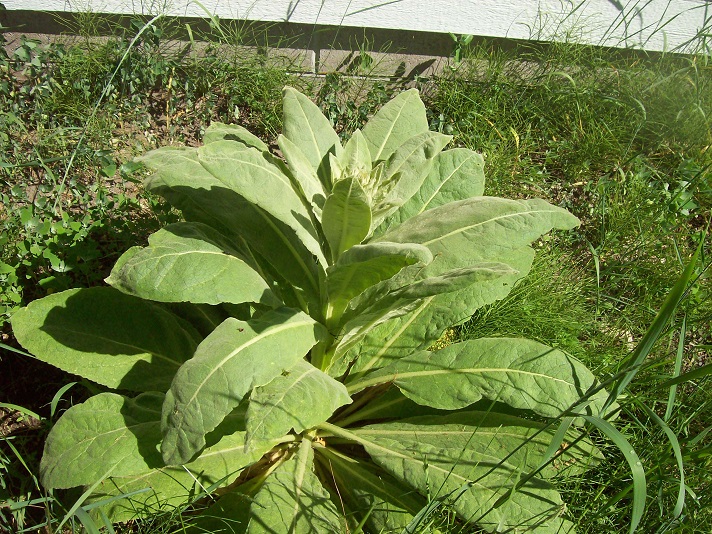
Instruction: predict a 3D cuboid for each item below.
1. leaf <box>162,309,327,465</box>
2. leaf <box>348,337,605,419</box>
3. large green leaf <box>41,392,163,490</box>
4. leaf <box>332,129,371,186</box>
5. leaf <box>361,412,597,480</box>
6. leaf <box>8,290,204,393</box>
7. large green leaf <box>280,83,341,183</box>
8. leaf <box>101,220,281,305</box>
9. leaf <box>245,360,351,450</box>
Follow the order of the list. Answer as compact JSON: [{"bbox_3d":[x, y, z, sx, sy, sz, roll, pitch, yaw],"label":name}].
[{"bbox_3d":[-0.184,0.147,1.080,0.287,0.073,0.116,-41,77,-14],"label":"leaf"},{"bbox_3d":[0.210,0.178,1.229,0.434,0.068,0.131,4,58,-4],"label":"leaf"},{"bbox_3d":[-0.347,0.257,1.151,0.297,0.068,0.134,-10,65,-6],"label":"large green leaf"},{"bbox_3d":[0.001,-0.137,0.935,0.040,0.079,0.029,-8,31,-17],"label":"leaf"},{"bbox_3d":[0.188,0.285,1.202,0.430,0.053,0.104,5,51,2],"label":"leaf"},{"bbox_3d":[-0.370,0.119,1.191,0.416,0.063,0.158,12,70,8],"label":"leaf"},{"bbox_3d":[-0.055,-0.169,1.012,0.080,0.173,0.034,-18,8,29],"label":"large green leaf"},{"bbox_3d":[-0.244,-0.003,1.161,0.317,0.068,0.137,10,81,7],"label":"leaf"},{"bbox_3d":[-0.102,0.208,1.105,0.137,0.063,0.178,43,76,13],"label":"leaf"}]

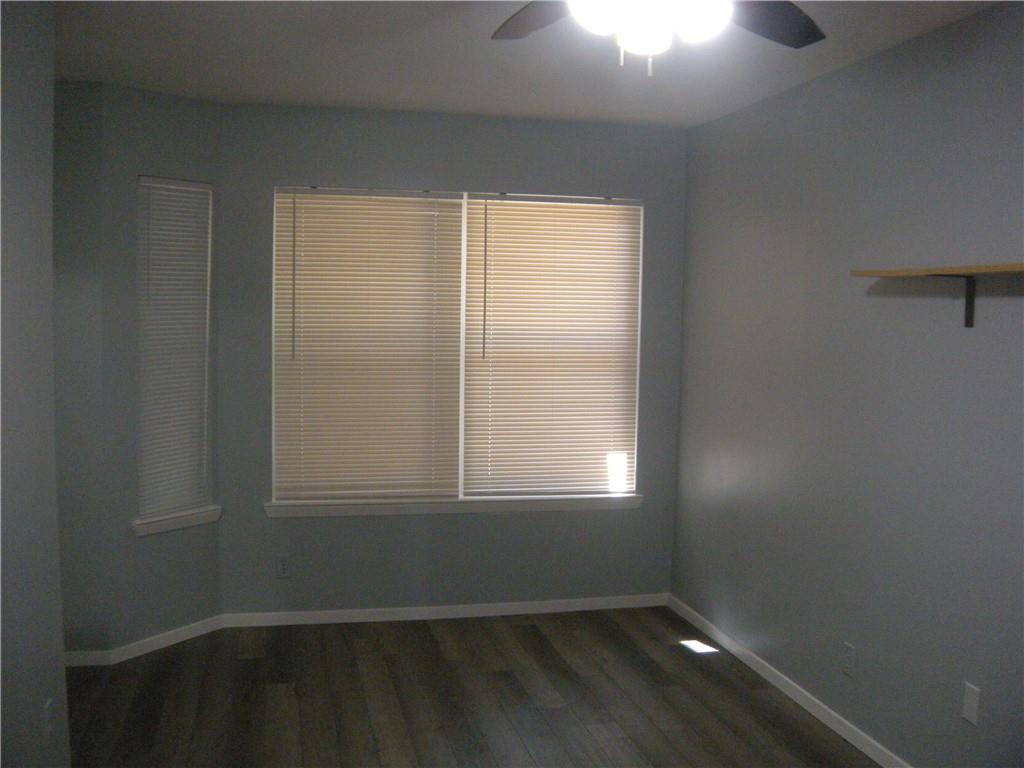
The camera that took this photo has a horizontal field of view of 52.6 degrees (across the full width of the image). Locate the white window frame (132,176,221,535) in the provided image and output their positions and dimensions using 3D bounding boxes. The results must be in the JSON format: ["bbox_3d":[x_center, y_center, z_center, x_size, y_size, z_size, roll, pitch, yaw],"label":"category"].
[{"bbox_3d":[-1.508,-0.124,4.612,0.080,1.550,0.472,4,6,34],"label":"white window frame"}]

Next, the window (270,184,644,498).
[{"bbox_3d":[-0.240,-0.187,5.031,1.795,1.460,0.050,0,5,-13],"label":"window"}]

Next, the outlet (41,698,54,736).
[{"bbox_3d":[-1.333,0.966,2.975,0.010,0.115,0.071,0,5,-10],"label":"outlet"}]

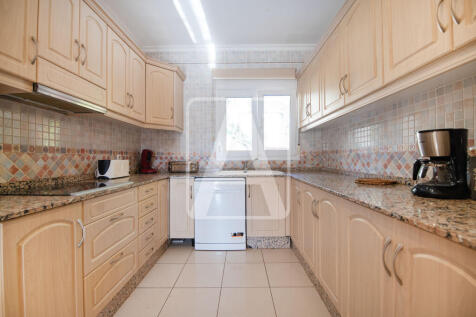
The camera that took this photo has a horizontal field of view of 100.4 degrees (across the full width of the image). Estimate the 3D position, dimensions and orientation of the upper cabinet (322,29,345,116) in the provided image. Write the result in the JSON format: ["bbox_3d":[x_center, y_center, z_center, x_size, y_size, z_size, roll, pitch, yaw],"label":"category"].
[{"bbox_3d":[1.005,-0.767,1.790,0.320,0.700,0.440,-1,0,1],"label":"upper cabinet"}]

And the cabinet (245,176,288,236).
[{"bbox_3d":[0.347,0.578,2.612,0.464,0.711,0.565,0,0,1],"label":"cabinet"}]

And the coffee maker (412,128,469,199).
[{"bbox_3d":[0.959,0.024,0.972,0.215,0.315,0.175,-1,0,18],"label":"coffee maker"}]

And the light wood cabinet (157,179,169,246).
[{"bbox_3d":[-1.099,0.600,2.226,0.540,0.707,0.305,-1,0,1],"label":"light wood cabinet"}]

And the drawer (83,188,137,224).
[{"bbox_3d":[-1.099,0.311,1.389,0.500,0.130,0.572,-1,0,1],"label":"drawer"}]

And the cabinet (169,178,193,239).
[{"bbox_3d":[-0.649,0.578,2.627,0.289,0.711,0.565,0,0,1],"label":"cabinet"}]

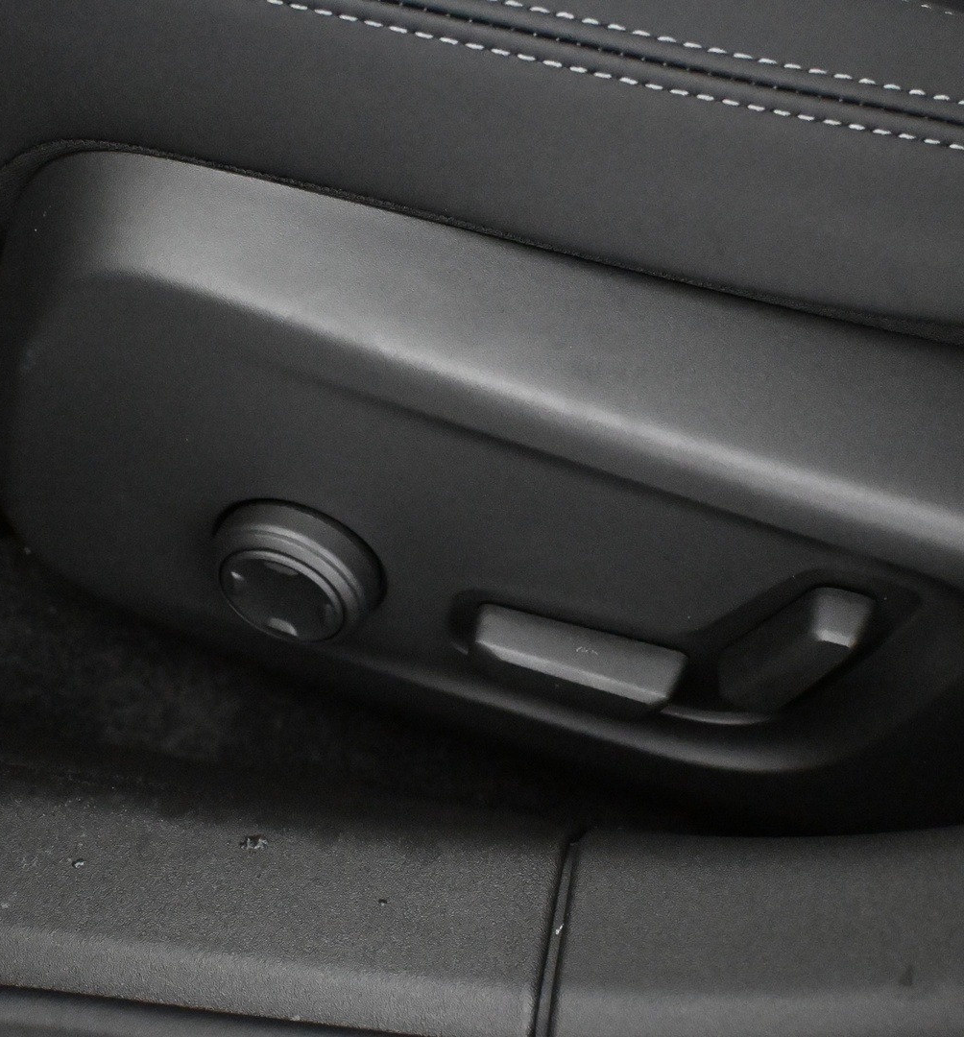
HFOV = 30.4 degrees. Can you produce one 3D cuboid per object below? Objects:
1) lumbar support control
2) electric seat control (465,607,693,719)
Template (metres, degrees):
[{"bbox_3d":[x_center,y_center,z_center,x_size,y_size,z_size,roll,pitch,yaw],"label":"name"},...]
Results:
[{"bbox_3d":[-0.057,0.019,0.529,0.053,0.053,0.015,17,50,9],"label":"lumbar support control"},{"bbox_3d":[0.028,0.042,0.513,0.063,0.015,0.018,14,49,6],"label":"electric seat control"}]

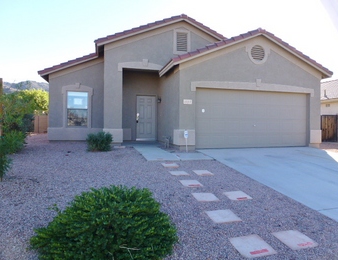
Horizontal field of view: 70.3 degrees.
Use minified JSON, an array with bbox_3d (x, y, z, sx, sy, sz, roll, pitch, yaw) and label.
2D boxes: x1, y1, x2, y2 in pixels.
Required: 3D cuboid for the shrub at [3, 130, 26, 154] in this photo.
[{"bbox_3d":[-4.820,0.375,7.400,0.740,0.730,0.720,0,-1,0],"label":"shrub"}]

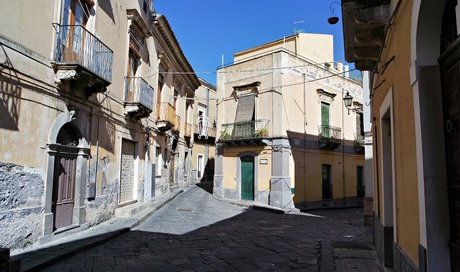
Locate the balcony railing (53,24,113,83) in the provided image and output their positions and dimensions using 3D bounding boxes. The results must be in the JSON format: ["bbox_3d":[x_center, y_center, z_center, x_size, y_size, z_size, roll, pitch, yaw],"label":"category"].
[{"bbox_3d":[-3.876,-2.116,8.199,0.676,0.966,1.817,1,-5,3],"label":"balcony railing"}]

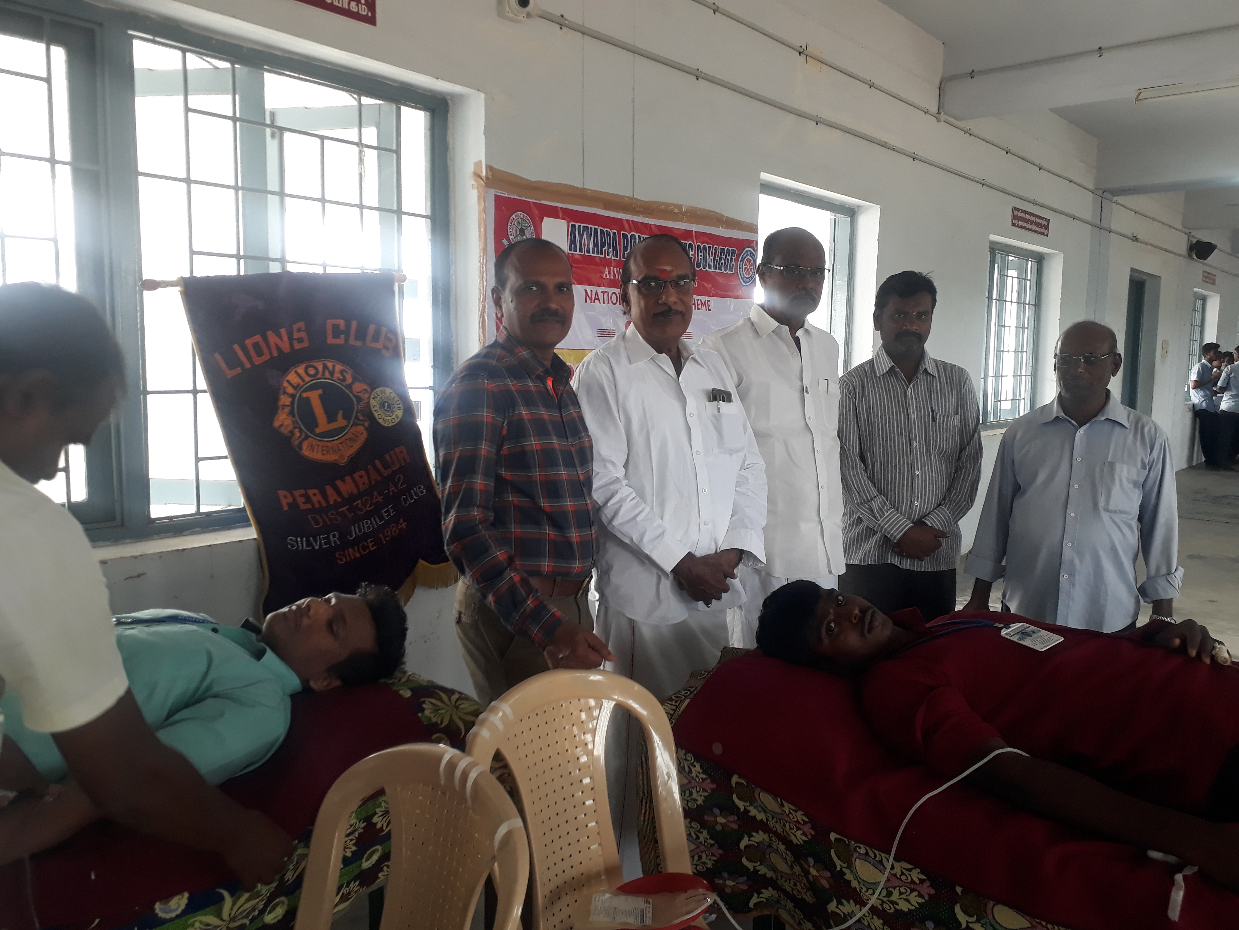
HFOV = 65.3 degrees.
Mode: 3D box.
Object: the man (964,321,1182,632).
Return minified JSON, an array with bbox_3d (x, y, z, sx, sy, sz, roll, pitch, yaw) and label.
[{"bbox_3d":[1.337,0.343,2.924,0.580,1.540,0.360,4,7,28],"label":"man"}]

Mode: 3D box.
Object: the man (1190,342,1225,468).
[{"bbox_3d":[8.130,-0.825,13.323,0.400,1.700,0.470,3,7,24],"label":"man"}]

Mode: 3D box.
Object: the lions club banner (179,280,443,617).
[{"bbox_3d":[-0.866,-0.017,3.009,0.080,1.180,0.760,6,18,41],"label":"lions club banner"}]

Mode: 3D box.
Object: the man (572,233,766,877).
[{"bbox_3d":[0.103,0.324,2.273,0.490,1.700,0.360,-2,7,-22],"label":"man"}]

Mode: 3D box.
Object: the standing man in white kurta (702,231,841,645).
[{"bbox_3d":[0.377,0.276,2.516,0.470,1.747,0.320,-3,7,-30],"label":"standing man in white kurta"}]

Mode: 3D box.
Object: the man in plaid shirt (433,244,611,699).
[{"bbox_3d":[-0.219,0.348,2.152,0.420,1.673,0.500,6,9,42],"label":"man in plaid shirt"}]

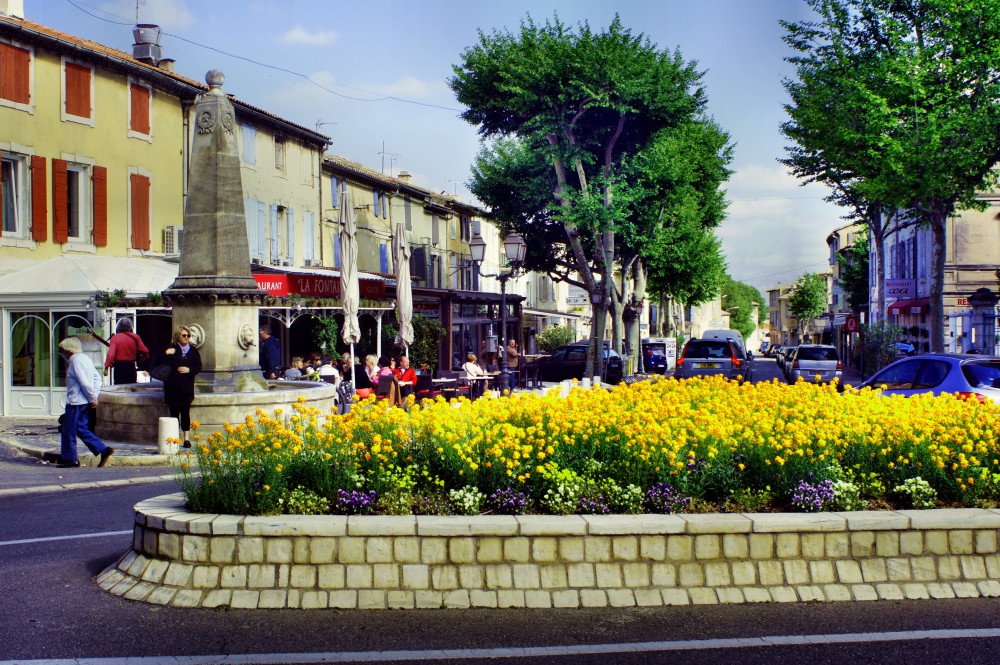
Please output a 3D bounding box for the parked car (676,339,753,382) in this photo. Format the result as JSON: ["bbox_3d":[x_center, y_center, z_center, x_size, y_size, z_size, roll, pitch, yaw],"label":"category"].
[{"bbox_3d":[6.410,1.090,34.800,1.900,1.740,4.750,0,-1,14],"label":"parked car"}]

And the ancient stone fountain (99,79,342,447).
[{"bbox_3d":[-4.310,-1.240,17.750,3.570,5.500,3.570,0,1,34],"label":"ancient stone fountain"}]

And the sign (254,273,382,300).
[{"bbox_3d":[-3.600,-0.940,25.400,0.300,0.480,5.800,0,1,13],"label":"sign"}]

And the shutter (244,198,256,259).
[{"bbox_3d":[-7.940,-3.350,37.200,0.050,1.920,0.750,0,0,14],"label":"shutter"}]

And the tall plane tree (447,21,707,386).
[{"bbox_3d":[2.850,-4.950,43.500,9.400,13.500,9.000,0,0,14],"label":"tall plane tree"}]

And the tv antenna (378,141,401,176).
[{"bbox_3d":[-5.400,-8.530,57.000,1.250,1.720,0.500,-1,1,-31],"label":"tv antenna"}]

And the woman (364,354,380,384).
[{"bbox_3d":[-2.380,1.030,20.900,0.750,1.250,0.500,-1,1,-37],"label":"woman"}]

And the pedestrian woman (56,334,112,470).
[{"bbox_3d":[-5.200,0.880,14.600,0.720,1.640,0.520,0,0,0],"label":"pedestrian woman"}]

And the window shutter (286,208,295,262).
[{"bbox_3d":[-7.150,-3.280,40.000,0.050,1.950,0.530,0,0,14],"label":"window shutter"}]

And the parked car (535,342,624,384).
[{"bbox_3d":[2.630,1.260,46.300,4.300,1.580,1.760,0,1,34],"label":"parked car"}]

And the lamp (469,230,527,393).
[{"bbox_3d":[-0.040,-0.410,30.500,1.520,4.420,1.550,0,1,0],"label":"lamp"}]

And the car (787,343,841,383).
[{"bbox_3d":[11.990,1.350,44.300,1.780,1.670,4.400,0,-1,12],"label":"car"}]

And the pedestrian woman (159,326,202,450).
[{"bbox_3d":[-4.310,0.730,15.750,0.580,1.660,0.400,0,0,-23],"label":"pedestrian woman"}]

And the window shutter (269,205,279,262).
[{"bbox_3d":[-7.120,-3.090,36.700,0.060,1.840,0.530,0,1,13],"label":"window shutter"}]

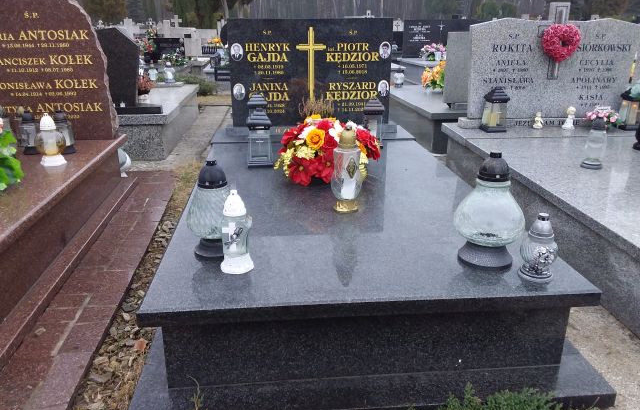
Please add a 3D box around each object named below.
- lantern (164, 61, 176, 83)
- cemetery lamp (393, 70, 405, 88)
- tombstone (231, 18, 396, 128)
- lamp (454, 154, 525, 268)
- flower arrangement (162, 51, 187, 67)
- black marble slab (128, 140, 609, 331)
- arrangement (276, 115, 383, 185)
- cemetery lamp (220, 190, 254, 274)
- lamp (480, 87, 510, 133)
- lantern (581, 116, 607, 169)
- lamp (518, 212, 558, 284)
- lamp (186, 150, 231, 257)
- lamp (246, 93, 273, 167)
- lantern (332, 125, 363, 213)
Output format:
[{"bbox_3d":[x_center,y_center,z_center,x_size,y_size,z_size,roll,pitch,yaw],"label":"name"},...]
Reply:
[{"bbox_3d":[-1.685,-1.486,5.800,0.130,0.224,0.130,-1,20,-5],"label":"lantern"},{"bbox_3d":[0.842,-1.345,5.486,0.116,0.165,0.116,-2,20,-5],"label":"cemetery lamp"},{"bbox_3d":[-0.053,-0.794,3.128,0.956,0.624,0.080,-2,20,-5],"label":"tombstone"},{"bbox_3d":[0.573,0.007,1.731,0.228,0.366,0.228,-1,20,-5],"label":"lamp"},{"bbox_3d":[-2.059,-2.061,7.298,0.354,0.183,0.236,-2,20,-5],"label":"flower arrangement"},{"bbox_3d":[0.062,-0.043,2.149,1.180,0.038,1.812,-2,20,-5],"label":"black marble slab"},{"bbox_3d":[0.040,-0.320,2.755,0.565,0.280,0.420,-1,20,-5],"label":"arrangement"},{"bbox_3d":[-0.234,0.070,1.440,0.102,0.228,0.102,-2,20,-5],"label":"cemetery lamp"},{"bbox_3d":[1.107,-0.601,3.273,0.133,0.266,0.133,-2,20,-5],"label":"lamp"},{"bbox_3d":[1.331,-0.303,2.502,0.112,0.229,0.112,-2,20,-5],"label":"lantern"},{"bbox_3d":[0.693,0.128,1.628,0.109,0.211,0.109,-1,20,-5],"label":"lamp"},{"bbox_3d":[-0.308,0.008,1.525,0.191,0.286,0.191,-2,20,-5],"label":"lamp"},{"bbox_3d":[-0.333,-0.397,2.861,0.131,0.347,0.131,-1,20,-5],"label":"lamp"},{"bbox_3d":[0.116,-0.154,2.178,0.134,0.361,0.134,-1,20,-5],"label":"lantern"}]

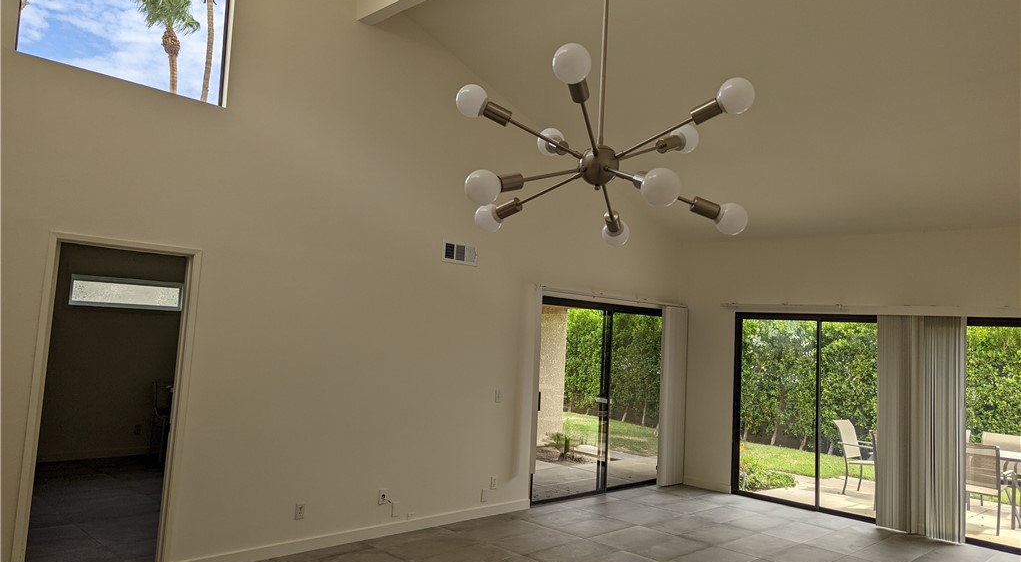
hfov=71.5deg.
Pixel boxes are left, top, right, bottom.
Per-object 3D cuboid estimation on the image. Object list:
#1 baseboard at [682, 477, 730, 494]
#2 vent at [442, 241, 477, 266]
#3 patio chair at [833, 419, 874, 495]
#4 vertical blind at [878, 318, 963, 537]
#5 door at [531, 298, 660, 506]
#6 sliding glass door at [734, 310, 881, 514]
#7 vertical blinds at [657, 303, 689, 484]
[{"bbox_3d":[2.235,2.355,8.224,0.700,0.085,0.016,-1,-6,45],"label":"baseboard"},{"bbox_3d":[-0.430,-0.235,6.153,0.025,0.168,0.389,-1,-6,45],"label":"vent"},{"bbox_3d":[4.452,2.214,8.824,0.680,0.910,0.580,-1,-6,45],"label":"patio chair"},{"bbox_3d":[3.808,1.340,6.632,0.720,1.997,0.120,-1,-6,45],"label":"vertical blind"},{"bbox_3d":[0.986,1.257,7.611,0.100,2.035,2.155,-1,-6,45],"label":"door"},{"bbox_3d":[3.207,1.371,7.449,1.806,2.035,0.100,-1,-6,45],"label":"sliding glass door"},{"bbox_3d":[1.909,1.337,8.324,0.110,2.050,0.380,-1,-6,45],"label":"vertical blinds"}]

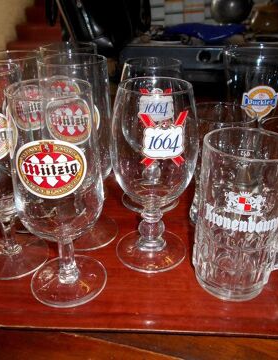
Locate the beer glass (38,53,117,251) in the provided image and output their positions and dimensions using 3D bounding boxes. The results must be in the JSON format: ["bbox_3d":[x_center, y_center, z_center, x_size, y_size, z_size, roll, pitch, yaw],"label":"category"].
[{"bbox_3d":[-0.054,-0.023,0.336,0.068,0.172,0.068,-1,27,-3],"label":"beer glass"}]

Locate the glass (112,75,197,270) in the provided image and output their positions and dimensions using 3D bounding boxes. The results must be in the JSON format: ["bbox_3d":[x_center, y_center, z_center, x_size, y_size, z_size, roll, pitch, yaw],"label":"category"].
[{"bbox_3d":[0.012,-0.004,0.314,0.072,0.159,0.072,-4,28,-8],"label":"glass"}]

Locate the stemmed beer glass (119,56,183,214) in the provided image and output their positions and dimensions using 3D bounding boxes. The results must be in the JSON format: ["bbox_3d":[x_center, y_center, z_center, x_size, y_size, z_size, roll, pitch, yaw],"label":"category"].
[{"bbox_3d":[0.014,-0.049,0.402,0.072,0.159,0.072,-1,27,-3],"label":"stemmed beer glass"}]

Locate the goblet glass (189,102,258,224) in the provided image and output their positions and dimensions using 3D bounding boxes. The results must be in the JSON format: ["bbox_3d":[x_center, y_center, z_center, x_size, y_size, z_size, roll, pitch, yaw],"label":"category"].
[{"bbox_3d":[0.083,-0.016,0.384,0.068,0.118,0.068,6,28,12],"label":"goblet glass"}]

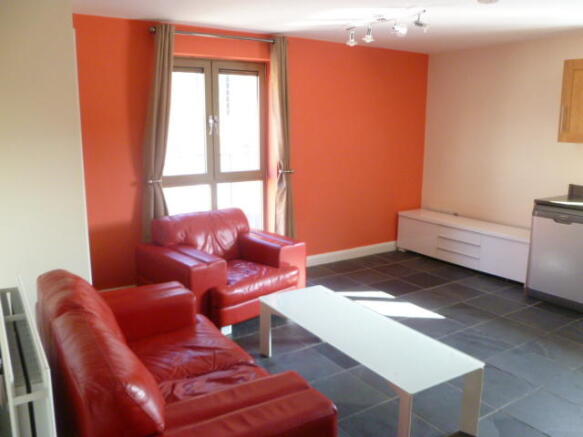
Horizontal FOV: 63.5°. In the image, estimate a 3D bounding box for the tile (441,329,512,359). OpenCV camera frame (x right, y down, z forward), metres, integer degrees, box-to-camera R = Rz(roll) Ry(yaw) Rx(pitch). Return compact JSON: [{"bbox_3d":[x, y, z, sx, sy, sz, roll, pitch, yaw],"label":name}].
[{"bbox_3d":[1.342,0.909,3.437,0.392,0.012,0.392,-7,12,-31],"label":"tile"}]

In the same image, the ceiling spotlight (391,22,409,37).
[{"bbox_3d":[0.818,-1.431,3.570,0.120,0.090,0.090,24,21,27],"label":"ceiling spotlight"}]

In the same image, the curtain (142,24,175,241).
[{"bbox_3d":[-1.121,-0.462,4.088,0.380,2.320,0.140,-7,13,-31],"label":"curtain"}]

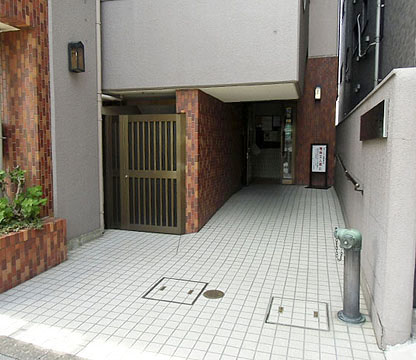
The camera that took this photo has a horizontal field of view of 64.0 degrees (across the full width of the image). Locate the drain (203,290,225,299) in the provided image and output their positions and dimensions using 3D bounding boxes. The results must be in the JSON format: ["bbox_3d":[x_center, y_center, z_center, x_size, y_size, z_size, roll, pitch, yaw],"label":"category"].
[{"bbox_3d":[0.051,1.025,2.961,0.190,0.015,0.190,0,5,0],"label":"drain"}]

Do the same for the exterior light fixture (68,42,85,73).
[{"bbox_3d":[-1.599,-1.482,4.058,0.140,0.370,0.130,1,6,17],"label":"exterior light fixture"}]

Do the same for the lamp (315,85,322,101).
[{"bbox_3d":[2.548,-2.018,7.705,0.155,0.325,0.120,1,6,17],"label":"lamp"}]

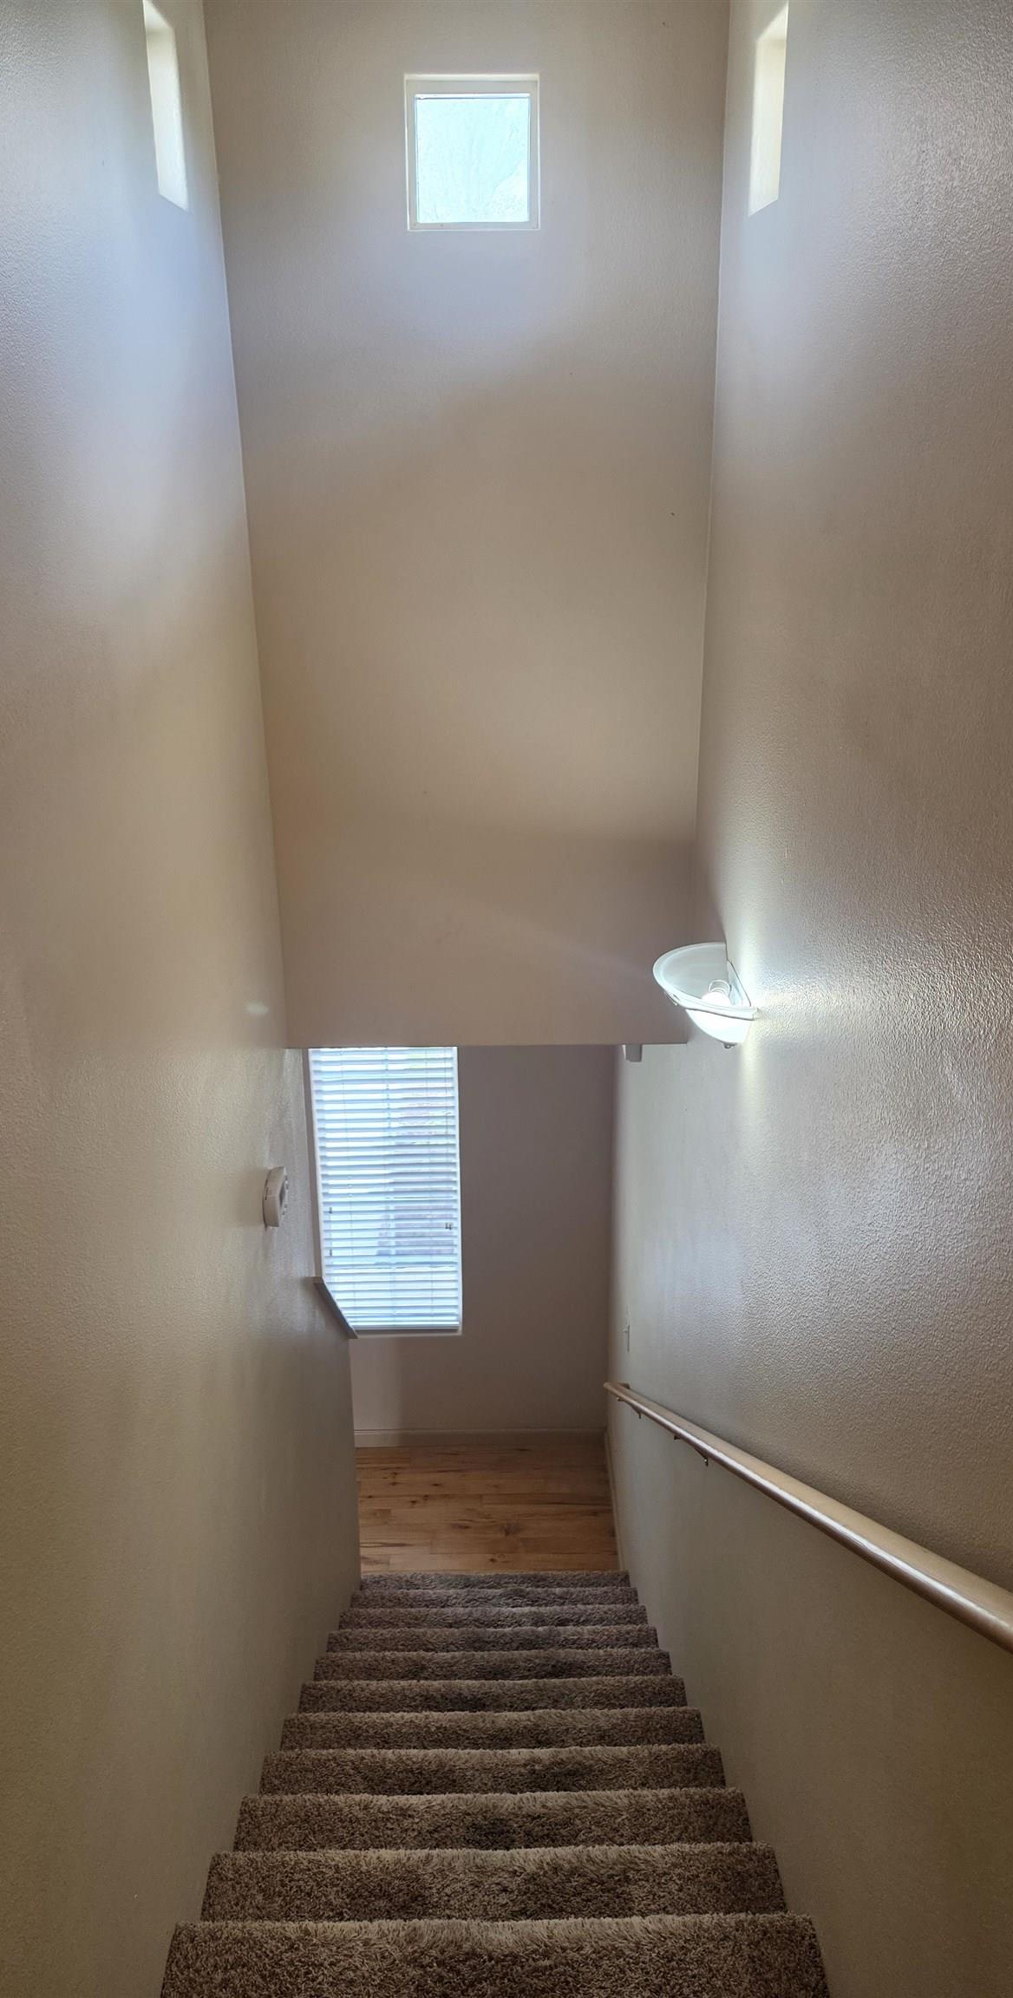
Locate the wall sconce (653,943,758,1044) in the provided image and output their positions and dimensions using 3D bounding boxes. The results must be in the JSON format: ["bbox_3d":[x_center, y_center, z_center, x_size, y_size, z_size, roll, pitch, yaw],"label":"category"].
[{"bbox_3d":[0.399,0.029,2.772,0.180,0.170,0.375,-1,22,-1],"label":"wall sconce"}]

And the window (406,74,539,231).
[{"bbox_3d":[-0.070,-1.778,2.805,0.276,0.280,0.080,-1,22,-1],"label":"window"}]

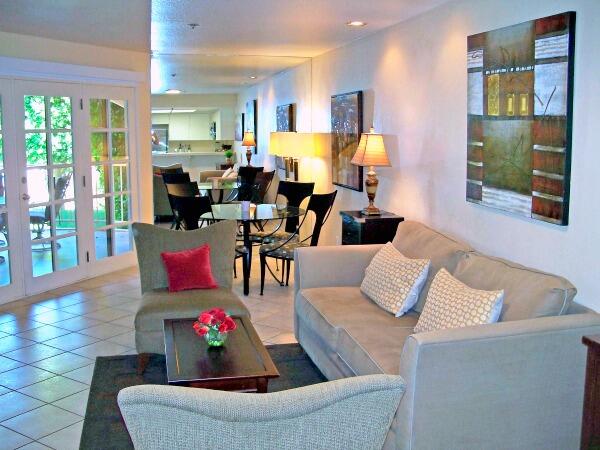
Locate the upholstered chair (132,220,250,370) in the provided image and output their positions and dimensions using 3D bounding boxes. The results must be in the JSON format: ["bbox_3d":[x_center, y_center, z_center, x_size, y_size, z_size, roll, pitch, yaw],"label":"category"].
[{"bbox_3d":[-0.787,0.492,4.587,0.770,0.900,0.880,-1,9,-13],"label":"upholstered chair"}]

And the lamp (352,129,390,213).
[{"bbox_3d":[0.583,-0.425,5.227,0.270,0.699,0.270,-1,9,-14],"label":"lamp"}]

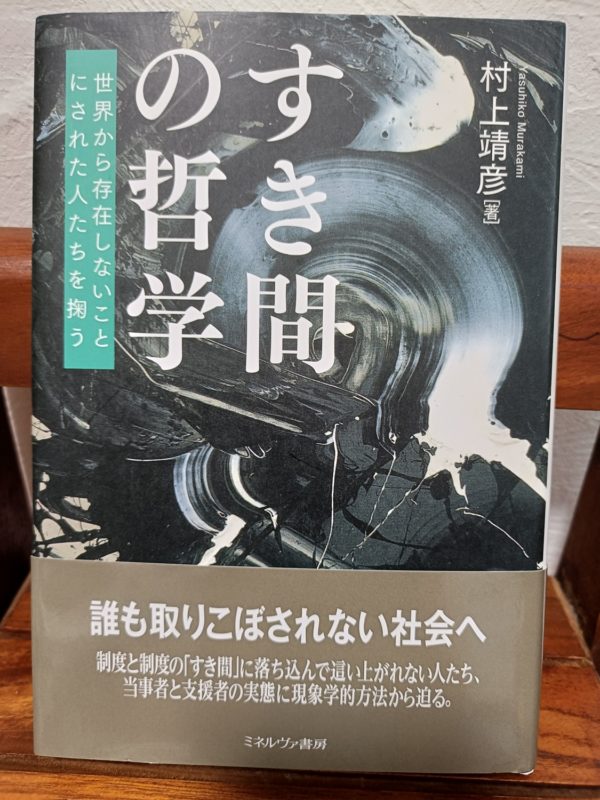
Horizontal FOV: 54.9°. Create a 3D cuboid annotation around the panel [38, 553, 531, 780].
[{"bbox_3d":[-0.004,0.069,0.160,0.132,0.053,0.018,1,2,1],"label":"panel"}]

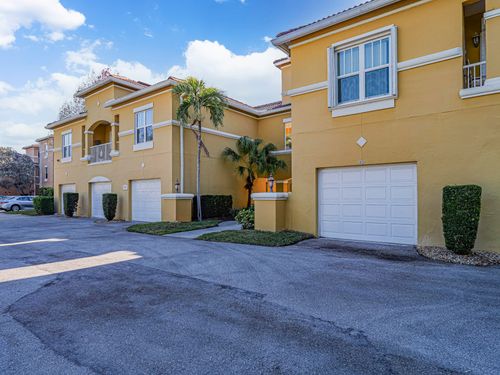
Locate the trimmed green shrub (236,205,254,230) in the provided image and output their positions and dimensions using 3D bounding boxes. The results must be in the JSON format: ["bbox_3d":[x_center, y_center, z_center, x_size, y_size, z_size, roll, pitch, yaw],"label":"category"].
[{"bbox_3d":[-0.062,1.150,11.672,0.900,0.970,0.880,-1,-2,36],"label":"trimmed green shrub"}]

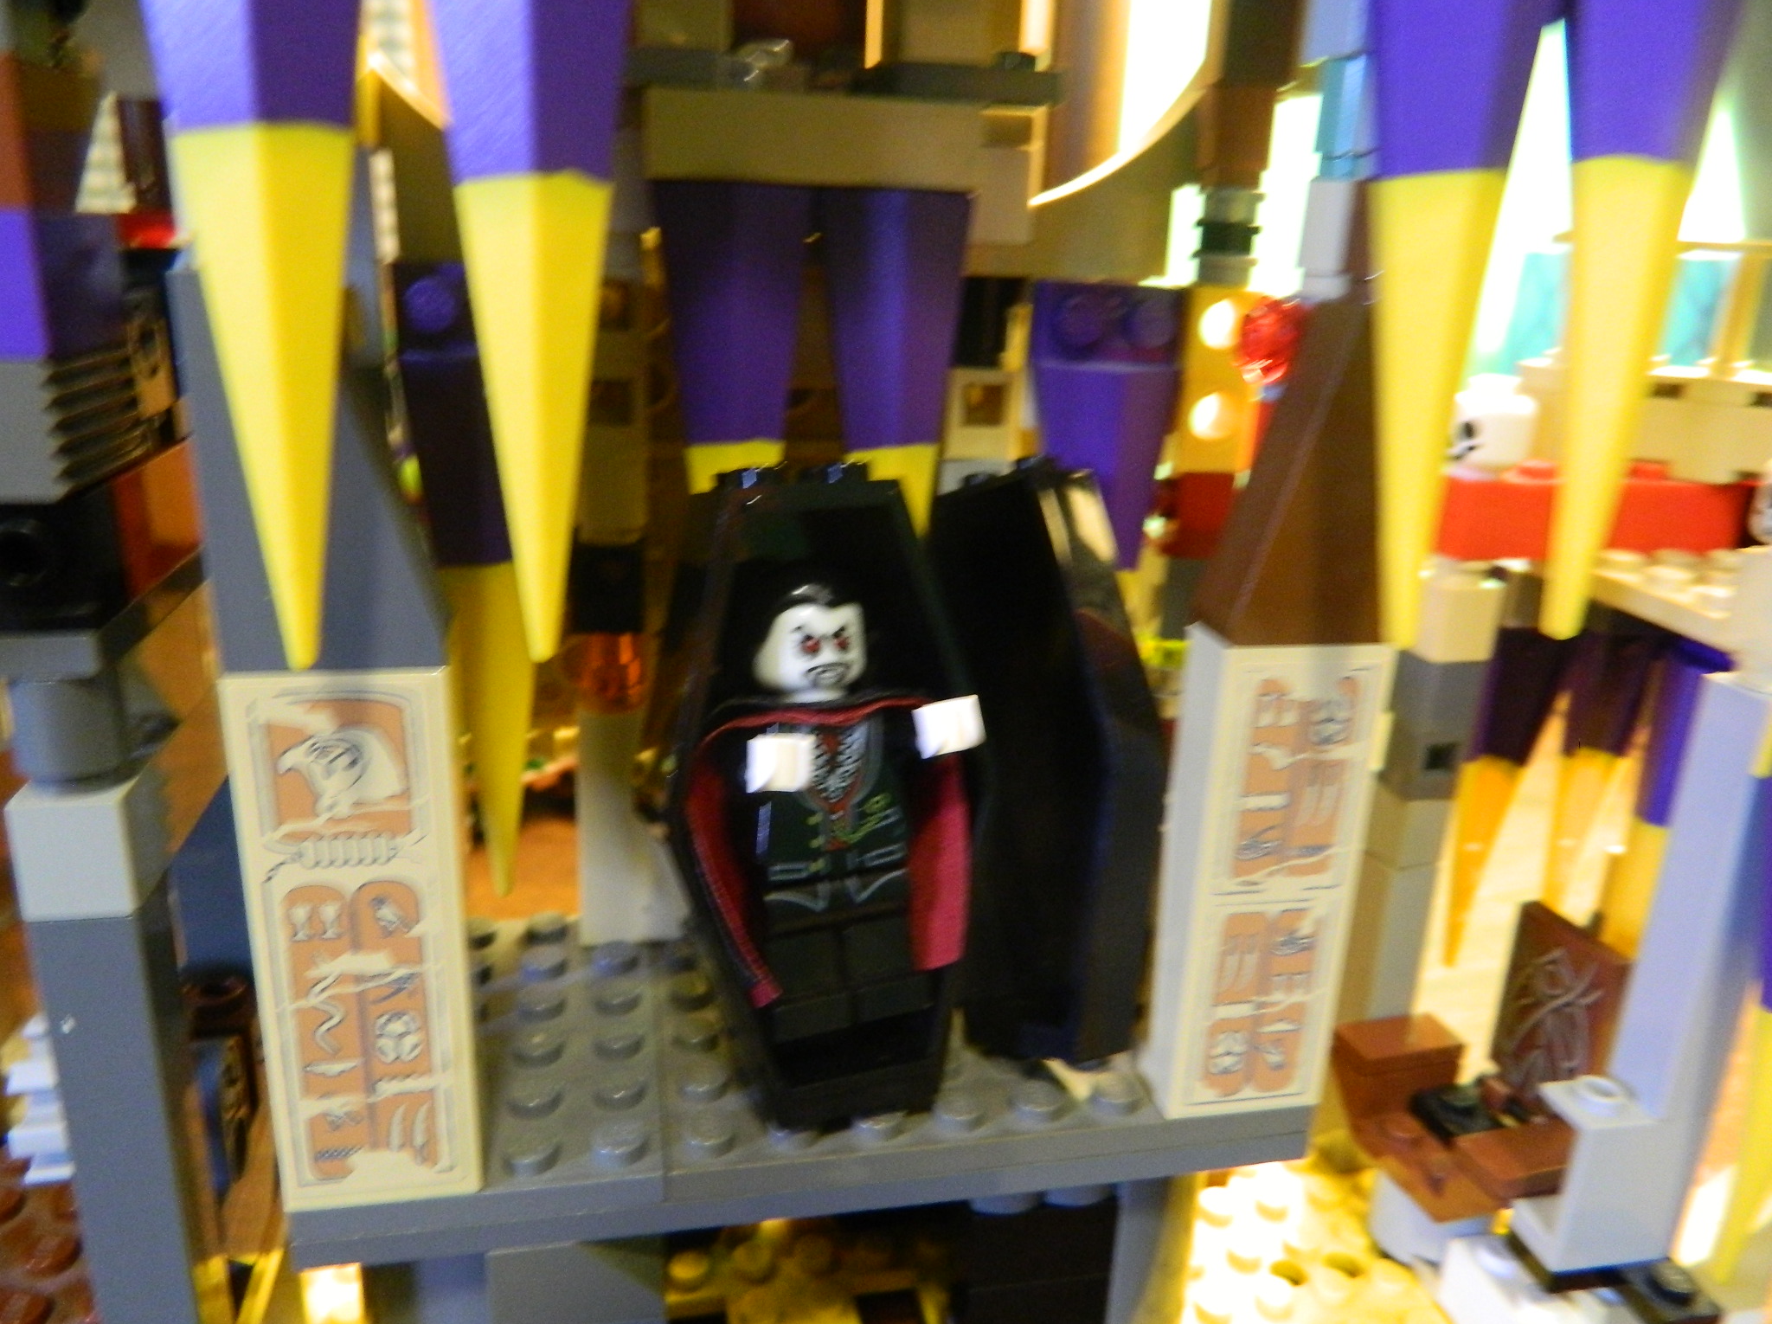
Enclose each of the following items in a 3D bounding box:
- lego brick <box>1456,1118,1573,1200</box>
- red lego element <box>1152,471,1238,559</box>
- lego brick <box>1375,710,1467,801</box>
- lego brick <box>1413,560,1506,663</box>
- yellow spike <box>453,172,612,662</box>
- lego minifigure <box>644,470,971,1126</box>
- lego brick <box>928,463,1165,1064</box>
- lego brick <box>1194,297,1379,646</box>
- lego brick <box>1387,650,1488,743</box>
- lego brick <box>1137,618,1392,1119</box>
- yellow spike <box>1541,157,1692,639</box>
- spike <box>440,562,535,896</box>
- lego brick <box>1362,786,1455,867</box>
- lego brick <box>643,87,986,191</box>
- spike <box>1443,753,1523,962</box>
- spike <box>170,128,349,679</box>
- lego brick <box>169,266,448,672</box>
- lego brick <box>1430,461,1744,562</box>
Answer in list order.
[{"bbox_3d":[0.085,0.067,0.170,0.016,0.003,0.008,-1,18,-12],"label":"lego brick"},{"bbox_3d":[0.033,-0.017,0.145,0.008,0.010,0.008,-1,18,-12],"label":"red lego element"},{"bbox_3d":[0.070,0.012,0.168,0.008,0.010,0.008,-2,18,-12],"label":"lego brick"},{"bbox_3d":[0.076,-0.007,0.171,0.008,0.011,0.008,-1,18,-12],"label":"lego brick"},{"bbox_3d":[-0.022,-0.015,0.083,0.010,0.031,0.010,-2,18,-12],"label":"yellow spike"},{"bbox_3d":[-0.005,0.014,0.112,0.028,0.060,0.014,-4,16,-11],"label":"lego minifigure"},{"bbox_3d":[0.015,0.010,0.131,0.008,0.059,0.030,-4,1,-34],"label":"lego brick"},{"bbox_3d":[0.037,-0.016,0.111,0.016,0.029,0.008,-1,18,-12],"label":"lego brick"},{"bbox_3d":[0.071,0.003,0.165,0.008,0.010,0.008,-2,18,-12],"label":"lego brick"},{"bbox_3d":[0.035,0.020,0.123,0.016,0.048,0.008,-1,18,-12],"label":"lego brick"},{"bbox_3d":[0.061,-0.022,0.110,0.011,0.040,0.010,0,13,-13],"label":"yellow spike"},{"bbox_3d":[-0.041,0.008,0.135,0.010,0.037,0.010,-2,18,-12],"label":"spike"},{"bbox_3d":[0.070,0.021,0.171,0.008,0.010,0.008,-2,18,-12],"label":"lego brick"},{"bbox_3d":[-0.008,-0.050,0.125,0.032,0.009,0.008,-2,18,-12],"label":"lego brick"},{"bbox_3d":[0.086,0.030,0.189,0.010,0.034,0.009,-1,18,-12],"label":"spike"},{"bbox_3d":[-0.040,-0.016,0.085,0.010,0.035,0.009,-1,18,-12],"label":"spike"},{"bbox_3d":[-0.041,-0.014,0.095,0.016,0.029,0.008,-1,18,-12],"label":"lego brick"},{"bbox_3d":[0.079,-0.018,0.155,0.048,0.011,0.008,-1,18,-12],"label":"lego brick"}]

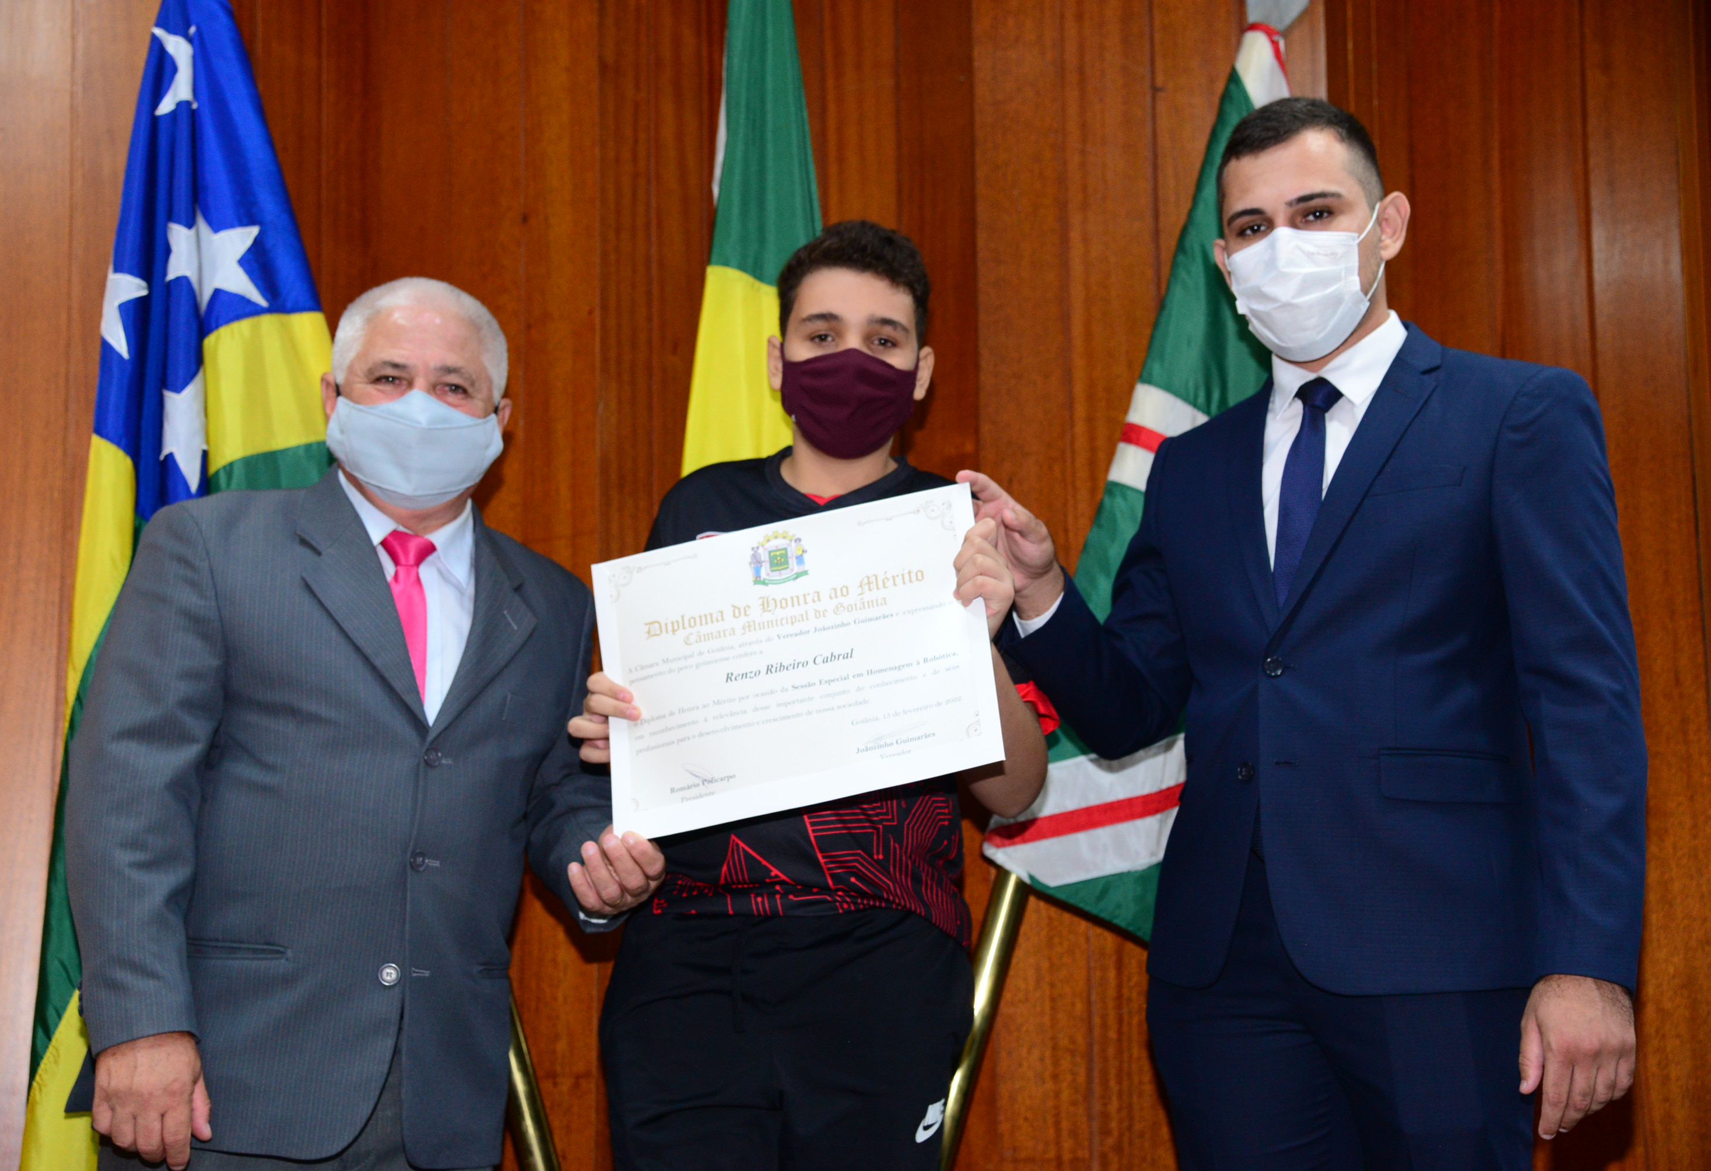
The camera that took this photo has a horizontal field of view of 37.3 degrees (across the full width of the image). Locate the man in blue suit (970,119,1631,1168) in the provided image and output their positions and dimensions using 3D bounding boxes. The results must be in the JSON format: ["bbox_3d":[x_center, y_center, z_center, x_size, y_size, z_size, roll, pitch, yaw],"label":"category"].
[{"bbox_3d":[0.422,0.342,2.358,0.540,1.740,0.580,-7,-10,38],"label":"man in blue suit"}]

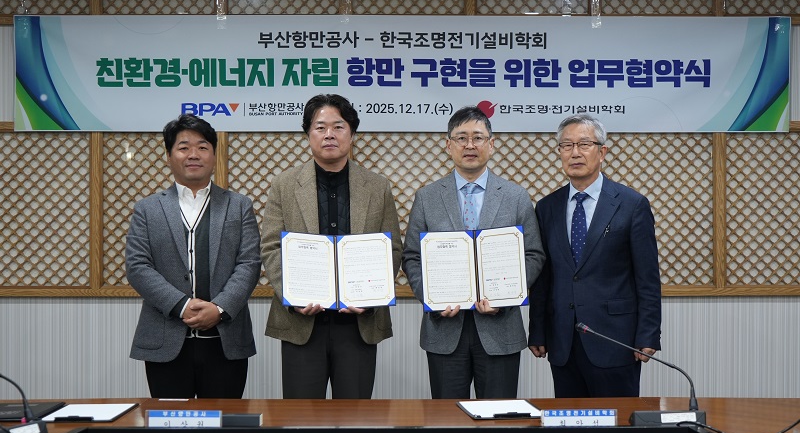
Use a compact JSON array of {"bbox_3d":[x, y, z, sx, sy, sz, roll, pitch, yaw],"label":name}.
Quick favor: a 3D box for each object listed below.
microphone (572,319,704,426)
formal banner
[{"bbox_3d":[0.685,0.440,2.750,0.365,0.275,0.155,0,0,6],"label":"microphone"},{"bbox_3d":[0.013,-0.735,4.920,4.000,0.600,0.020,0,0,0],"label":"formal banner"}]

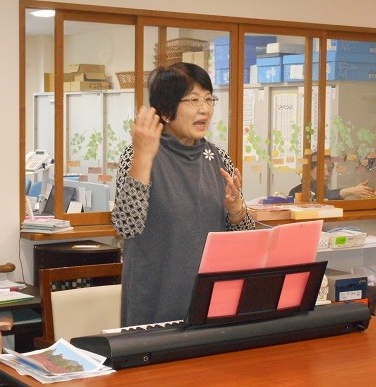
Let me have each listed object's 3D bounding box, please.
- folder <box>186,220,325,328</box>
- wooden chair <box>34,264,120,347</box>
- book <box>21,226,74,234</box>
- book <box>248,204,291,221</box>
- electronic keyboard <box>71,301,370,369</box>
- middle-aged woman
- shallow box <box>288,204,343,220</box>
[{"bbox_3d":[0.230,0.259,3.223,0.460,0.315,0.035,-2,23,-34],"label":"folder"},{"bbox_3d":[-0.232,0.740,3.798,0.510,0.850,0.560,-2,5,-34],"label":"wooden chair"},{"bbox_3d":[-0.620,0.159,4.431,0.160,0.014,0.210,2,4,21],"label":"book"},{"bbox_3d":[0.370,0.104,5.098,0.220,0.044,0.230,-2,5,-33],"label":"book"},{"bbox_3d":[0.137,0.440,3.292,1.036,0.100,0.259,-2,5,-34],"label":"electronic keyboard"},{"bbox_3d":[-0.015,0.376,3.505,0.470,1.620,0.360,-2,5,-30],"label":"middle-aged woman"},{"bbox_3d":[0.637,0.100,5.347,0.318,0.048,0.220,-2,5,-33],"label":"shallow box"}]

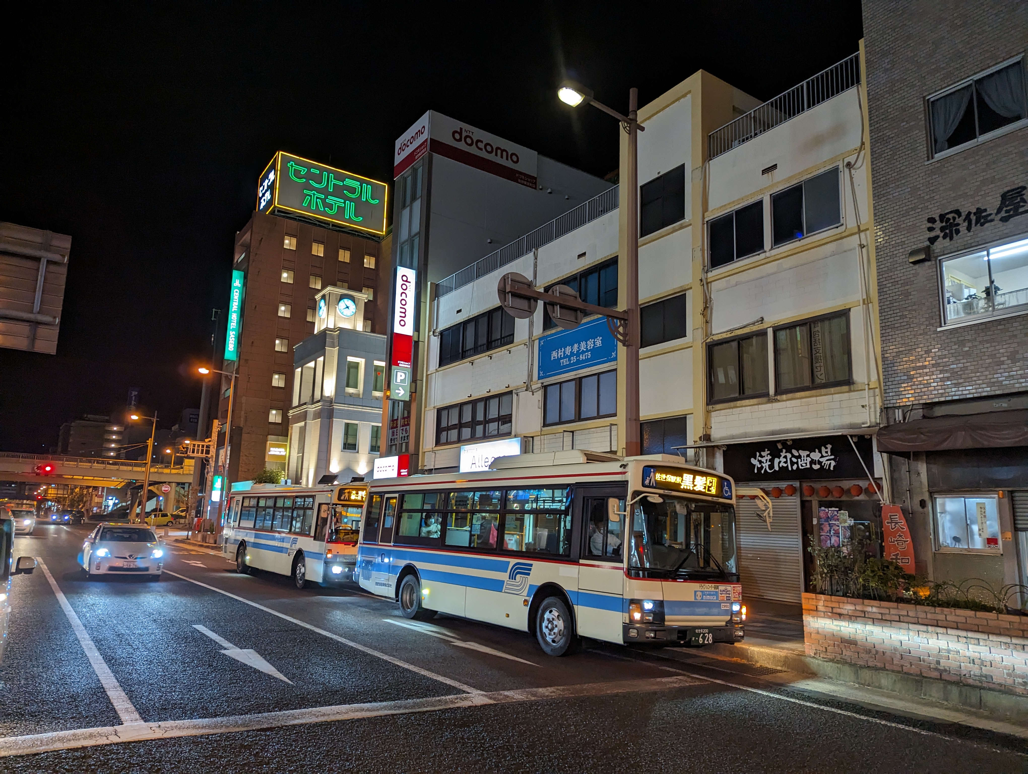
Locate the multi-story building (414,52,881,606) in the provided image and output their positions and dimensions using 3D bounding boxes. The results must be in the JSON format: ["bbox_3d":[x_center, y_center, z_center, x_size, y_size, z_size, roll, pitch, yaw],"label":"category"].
[{"bbox_3d":[6.834,-0.553,27.991,12.000,14.500,22.000,8,-12,-33],"label":"multi-story building"}]

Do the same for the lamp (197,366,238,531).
[{"bbox_3d":[-17.360,3.579,40.709,2.505,10.495,0.400,9,-12,-34],"label":"lamp"}]

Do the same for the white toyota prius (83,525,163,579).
[{"bbox_3d":[-11.500,4.820,20.950,1.760,1.490,4.460,9,-13,-33],"label":"white toyota prius"}]

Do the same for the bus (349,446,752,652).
[{"bbox_3d":[0.002,3.011,13.559,2.320,3.000,8.800,10,-13,-36],"label":"bus"}]

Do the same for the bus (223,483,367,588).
[{"bbox_3d":[-6.563,4.559,22.624,2.380,2.950,9.900,10,-13,-35],"label":"bus"}]

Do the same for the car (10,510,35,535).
[{"bbox_3d":[-36.115,9.882,52.237,1.720,1.750,4.400,9,-13,-34],"label":"car"}]

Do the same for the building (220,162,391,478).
[{"bbox_3d":[-19.847,-4.091,67.484,12.400,33.700,7.000,8,-12,-33],"label":"building"}]

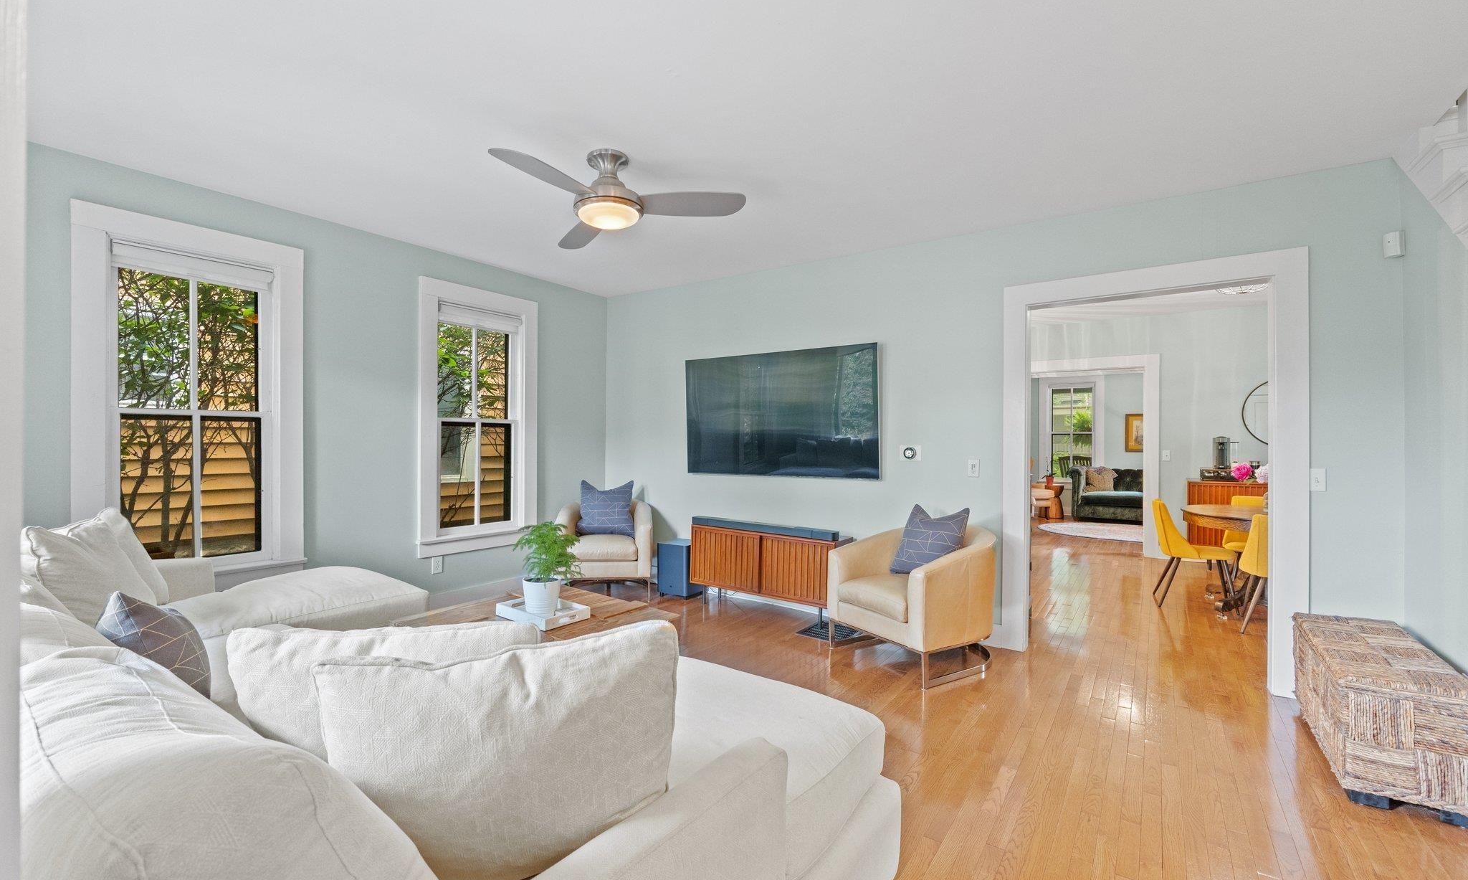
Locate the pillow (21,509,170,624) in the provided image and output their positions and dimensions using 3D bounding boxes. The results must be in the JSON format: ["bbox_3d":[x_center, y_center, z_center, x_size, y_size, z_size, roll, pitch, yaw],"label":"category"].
[{"bbox_3d":[-2.647,0.579,2.561,0.230,0.470,0.530,-22,10,-26],"label":"pillow"}]

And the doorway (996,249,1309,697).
[{"bbox_3d":[2.357,0.179,3.563,1.440,2.310,0.140,0,0,33],"label":"doorway"}]

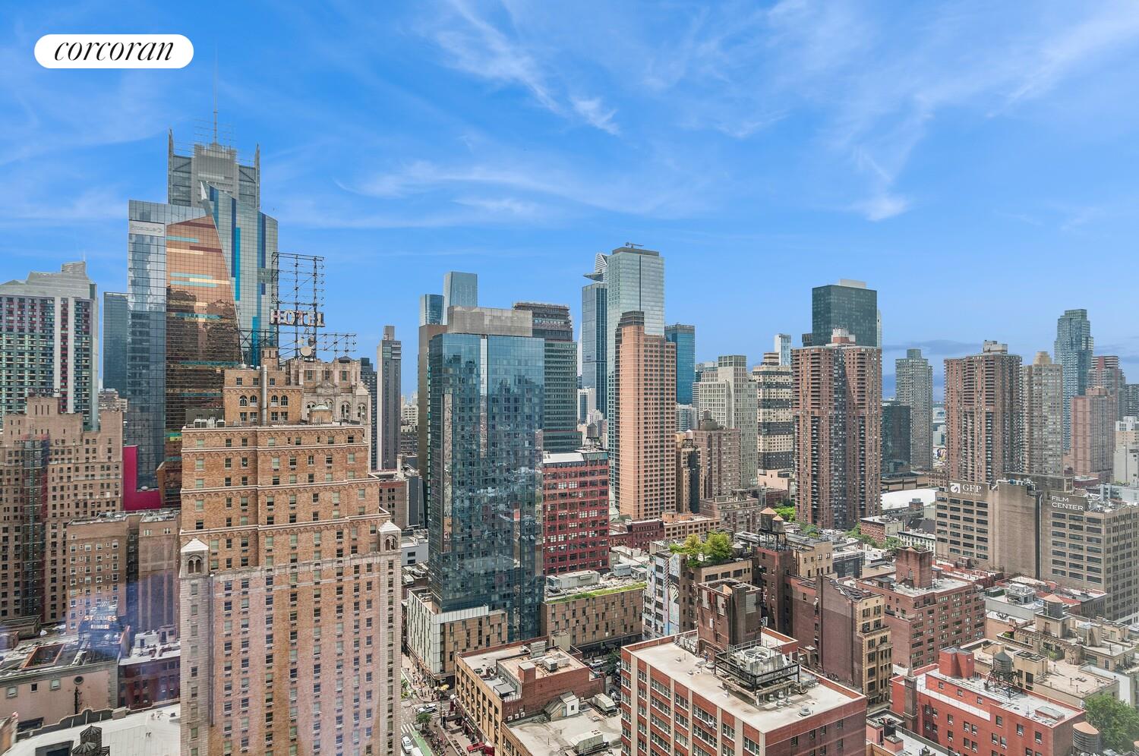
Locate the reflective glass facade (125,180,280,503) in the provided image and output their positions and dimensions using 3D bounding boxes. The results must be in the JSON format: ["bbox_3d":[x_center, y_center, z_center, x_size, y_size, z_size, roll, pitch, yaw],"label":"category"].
[{"bbox_3d":[-144.810,12.040,240.970,47.100,165.000,42.000,1,-2,-29],"label":"reflective glass facade"}]

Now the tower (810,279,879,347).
[{"bbox_3d":[257.980,10.420,563.420,64.000,192.700,22.000,1,-1,-30],"label":"tower"}]

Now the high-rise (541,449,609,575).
[{"bbox_3d":[-4.790,63.040,262.180,33.000,64.400,28.000,1,-1,-30],"label":"high-rise"}]

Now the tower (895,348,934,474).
[{"bbox_3d":[357.090,36.340,623.700,25.800,138.000,25.800,0,-1,-29],"label":"tower"}]

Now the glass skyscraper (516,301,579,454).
[{"bbox_3d":[-29.060,25.360,430.780,52.000,148.400,42.000,1,-1,-30],"label":"glass skyscraper"}]

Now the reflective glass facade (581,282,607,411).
[{"bbox_3d":[68.050,-33.630,1204.960,62.000,305.700,54.000,1,-1,-30],"label":"reflective glass facade"}]

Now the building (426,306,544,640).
[{"bbox_3d":[-29.600,35.720,211.920,37.000,116.900,17.000,1,-1,-30],"label":"building"}]

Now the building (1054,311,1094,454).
[{"bbox_3d":[668.200,13.960,797.850,43.000,202.700,28.000,1,-1,-30],"label":"building"}]

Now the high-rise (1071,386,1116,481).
[{"bbox_3d":[485.310,55.480,555.660,28.800,97.900,24.700,0,-1,-29],"label":"high-rise"}]

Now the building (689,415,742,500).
[{"bbox_3d":[93.310,61.980,385.560,27.800,72.100,20.600,0,-1,-29],"label":"building"}]

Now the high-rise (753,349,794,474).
[{"bbox_3d":[171.160,41.860,514.970,36.000,123.600,20.000,1,-1,-30],"label":"high-rise"}]

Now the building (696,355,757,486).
[{"bbox_3d":[129.180,42.960,489.390,27.000,120.200,40.000,1,-1,-30],"label":"building"}]

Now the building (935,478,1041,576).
[{"bbox_3d":[175.090,69.350,247.590,28.800,51.500,39.100,0,-1,-29],"label":"building"}]

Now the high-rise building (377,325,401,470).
[{"bbox_3d":[-153.290,28.170,509.910,15.000,143.400,22.000,1,-1,-30],"label":"high-rise building"}]

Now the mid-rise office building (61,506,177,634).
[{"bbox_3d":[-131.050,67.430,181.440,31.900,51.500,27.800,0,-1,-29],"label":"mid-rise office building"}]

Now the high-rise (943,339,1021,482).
[{"bbox_3d":[345.010,36.720,500.850,39.100,131.800,39.100,0,-1,-29],"label":"high-rise"}]

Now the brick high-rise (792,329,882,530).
[{"bbox_3d":[181.200,33.940,408.240,39.100,130.800,39.100,0,-1,-29],"label":"brick high-rise"}]

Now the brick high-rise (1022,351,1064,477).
[{"bbox_3d":[437.400,42.810,565.820,41.000,130.800,26.000,1,-1,-30],"label":"brick high-rise"}]

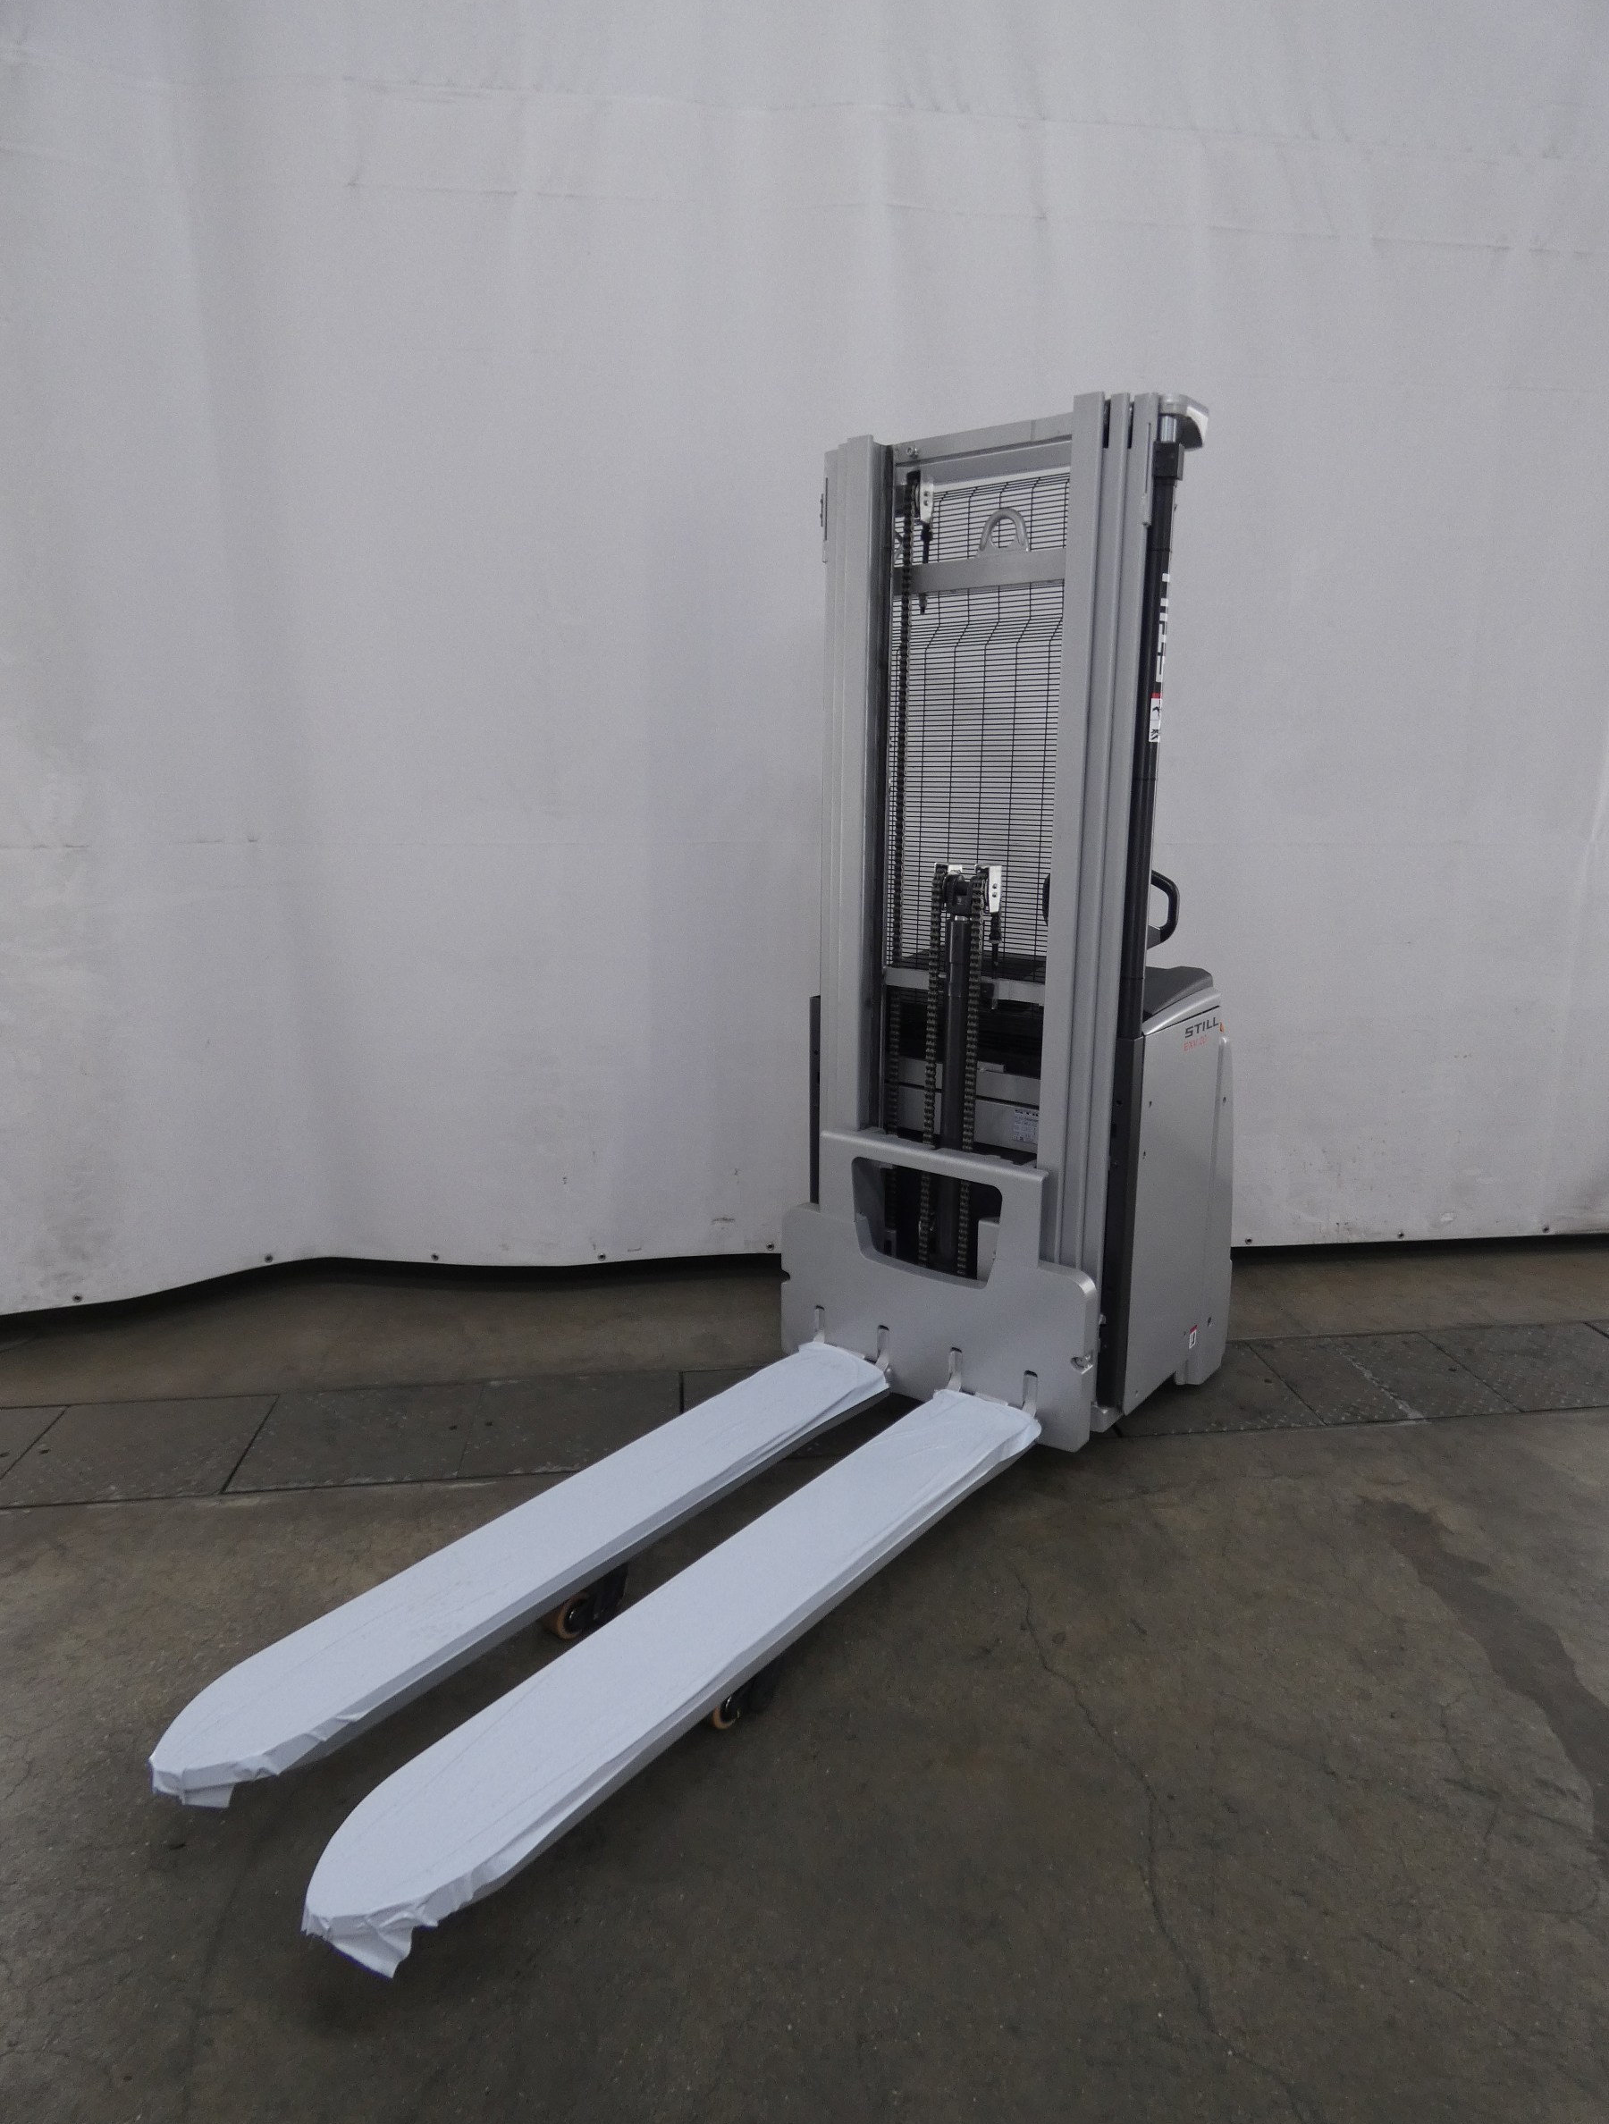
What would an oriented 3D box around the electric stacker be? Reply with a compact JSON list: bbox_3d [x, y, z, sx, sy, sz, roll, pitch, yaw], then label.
[{"bbox_3d":[0.067,-0.131,2.307,0.810,2.196,2.503,10,15,37],"label":"electric stacker"}]

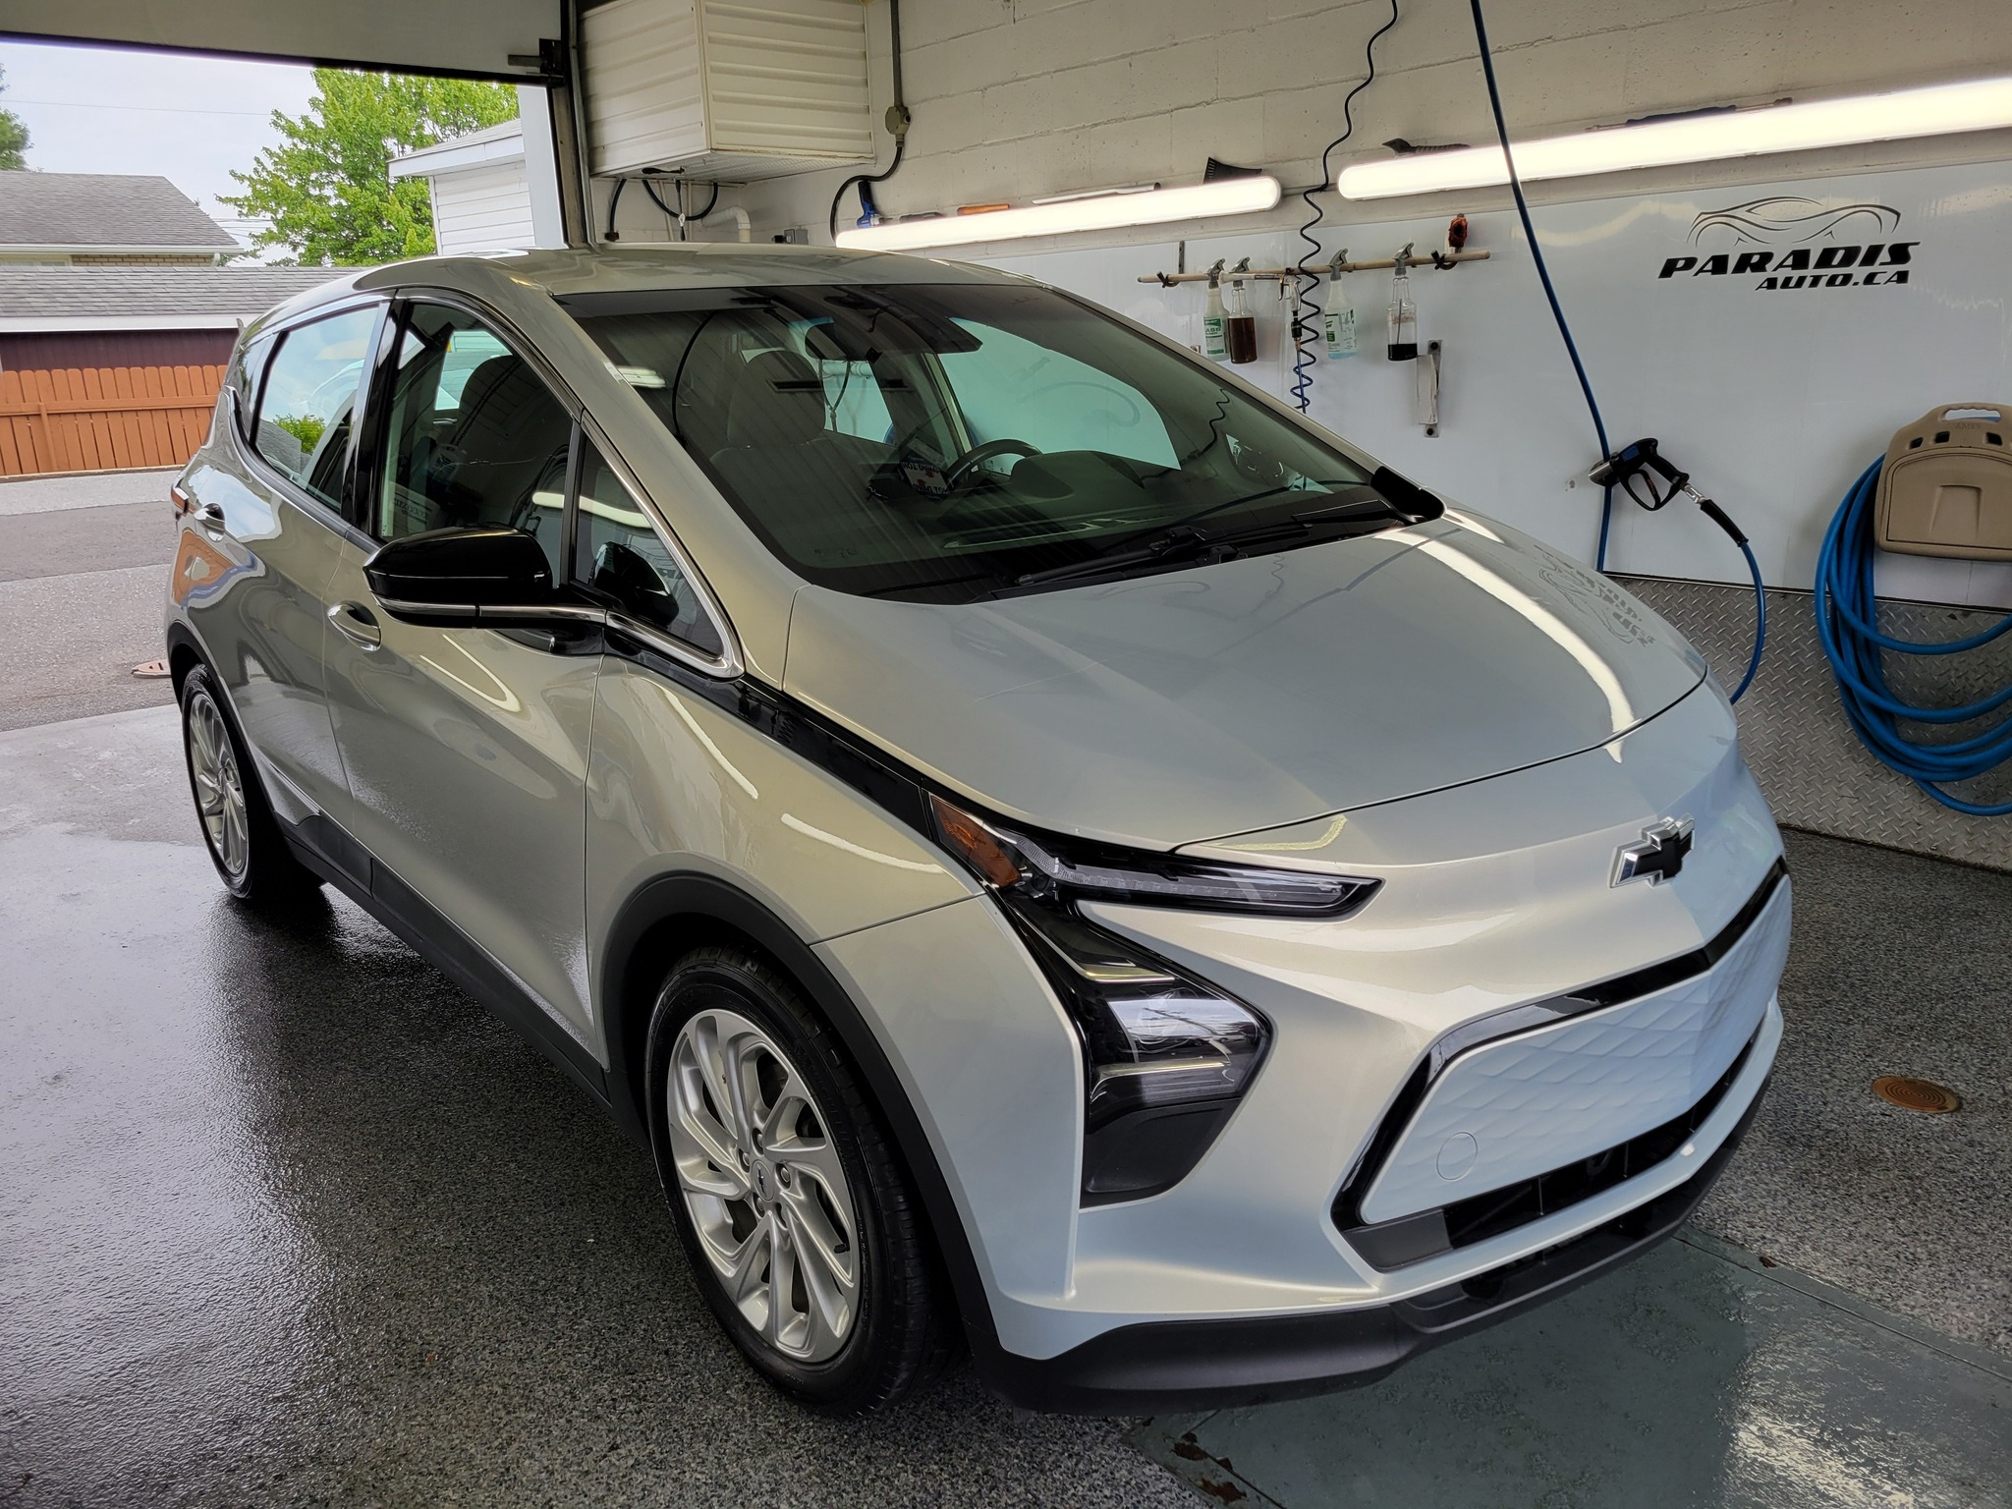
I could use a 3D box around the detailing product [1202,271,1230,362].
[{"bbox_3d":[0.712,-1.501,5.117,0.100,0.310,0.095,-26,27,-34],"label":"detailing product"}]

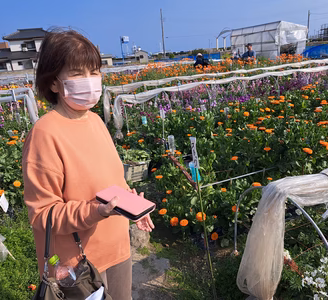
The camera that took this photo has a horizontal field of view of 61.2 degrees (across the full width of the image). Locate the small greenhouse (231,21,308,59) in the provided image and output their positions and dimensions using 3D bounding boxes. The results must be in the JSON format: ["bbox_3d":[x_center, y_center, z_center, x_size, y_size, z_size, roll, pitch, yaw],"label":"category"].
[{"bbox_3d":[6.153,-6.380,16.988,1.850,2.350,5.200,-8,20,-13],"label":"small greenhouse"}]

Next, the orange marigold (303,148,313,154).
[{"bbox_3d":[1.216,0.009,2.350,0.075,0.030,0.075,27,26,25],"label":"orange marigold"}]

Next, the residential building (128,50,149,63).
[{"bbox_3d":[-6.840,-24.619,73.698,5.300,3.400,5.500,-3,19,0],"label":"residential building"}]

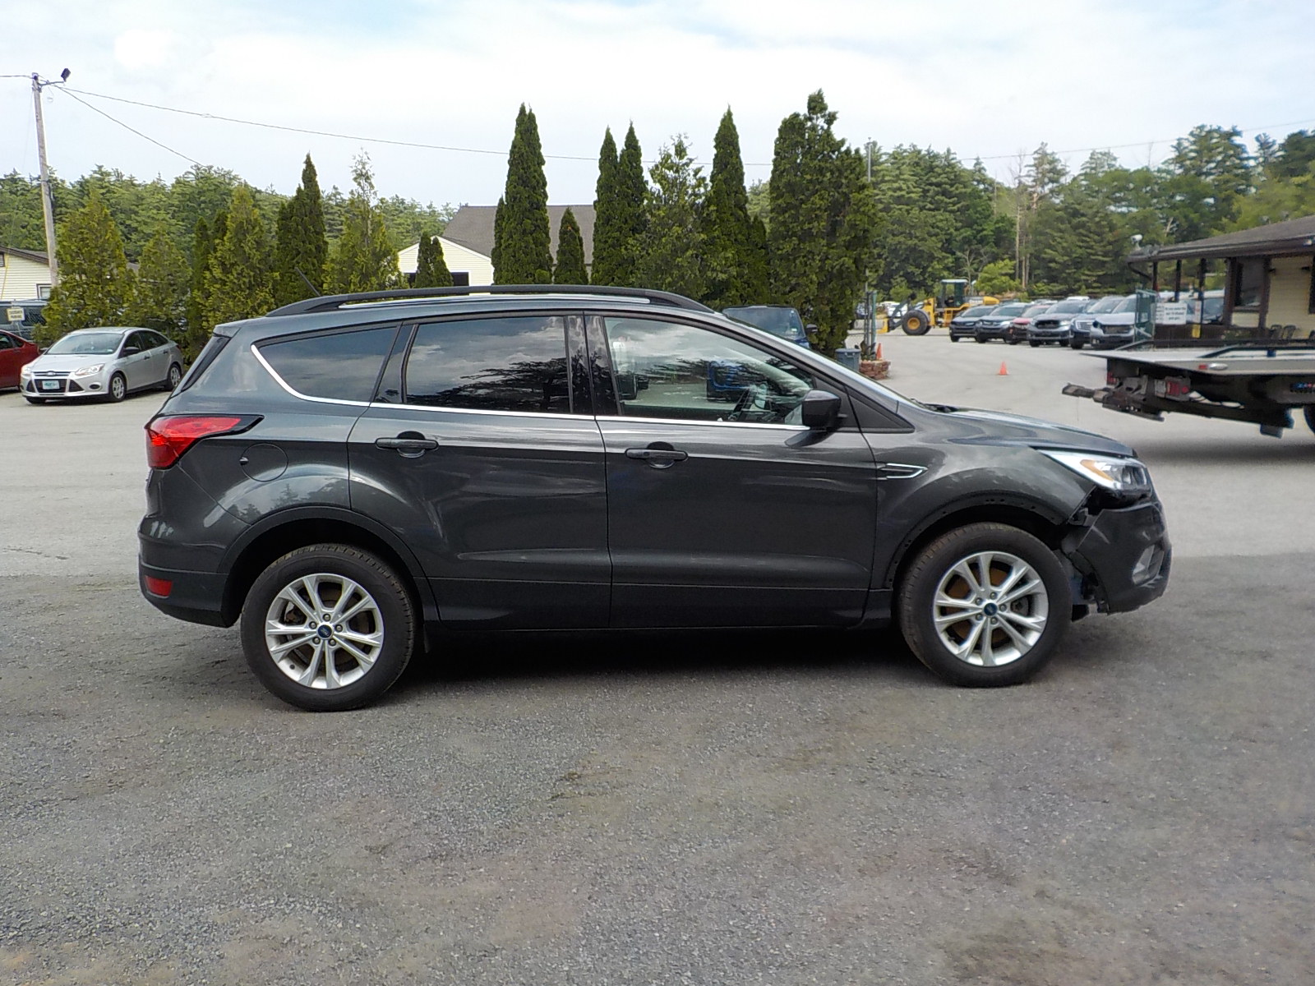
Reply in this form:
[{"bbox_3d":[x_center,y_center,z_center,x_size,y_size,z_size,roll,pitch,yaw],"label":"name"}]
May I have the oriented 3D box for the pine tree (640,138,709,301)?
[{"bbox_3d":[0.368,-5.394,26.279,1.750,5.474,1.750,-1,9,0],"label":"pine tree"}]

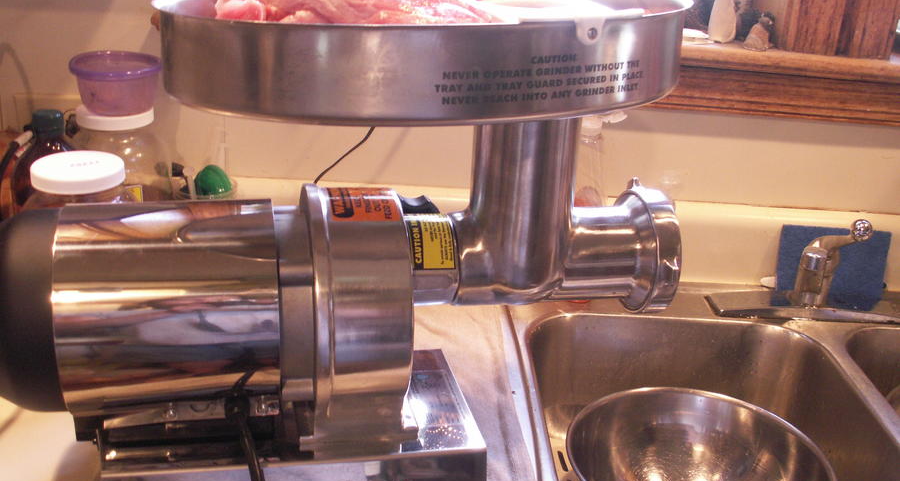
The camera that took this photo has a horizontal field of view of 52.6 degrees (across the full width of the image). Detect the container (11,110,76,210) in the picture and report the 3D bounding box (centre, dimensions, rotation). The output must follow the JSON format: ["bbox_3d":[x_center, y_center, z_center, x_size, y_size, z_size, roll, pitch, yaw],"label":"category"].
[{"bbox_3d":[-0.435,-0.037,1.008,0.087,0.213,0.087,4,21,0],"label":"container"}]

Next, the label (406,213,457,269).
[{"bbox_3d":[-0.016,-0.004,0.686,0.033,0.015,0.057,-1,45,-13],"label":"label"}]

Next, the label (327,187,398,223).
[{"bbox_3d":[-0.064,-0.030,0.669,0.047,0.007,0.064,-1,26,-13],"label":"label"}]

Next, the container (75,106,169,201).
[{"bbox_3d":[-0.390,-0.058,1.077,0.117,0.203,0.117,3,22,-2],"label":"container"}]

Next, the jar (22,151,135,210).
[{"bbox_3d":[-0.358,0.021,0.896,0.110,0.195,0.110,3,22,-2],"label":"jar"}]

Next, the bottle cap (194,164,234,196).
[{"bbox_3d":[-0.252,-0.064,0.970,0.039,0.037,0.039,3,22,-2],"label":"bottle cap"}]

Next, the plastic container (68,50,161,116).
[{"bbox_3d":[-0.381,-0.177,1.030,0.097,0.055,0.097,3,22,-2],"label":"plastic container"}]

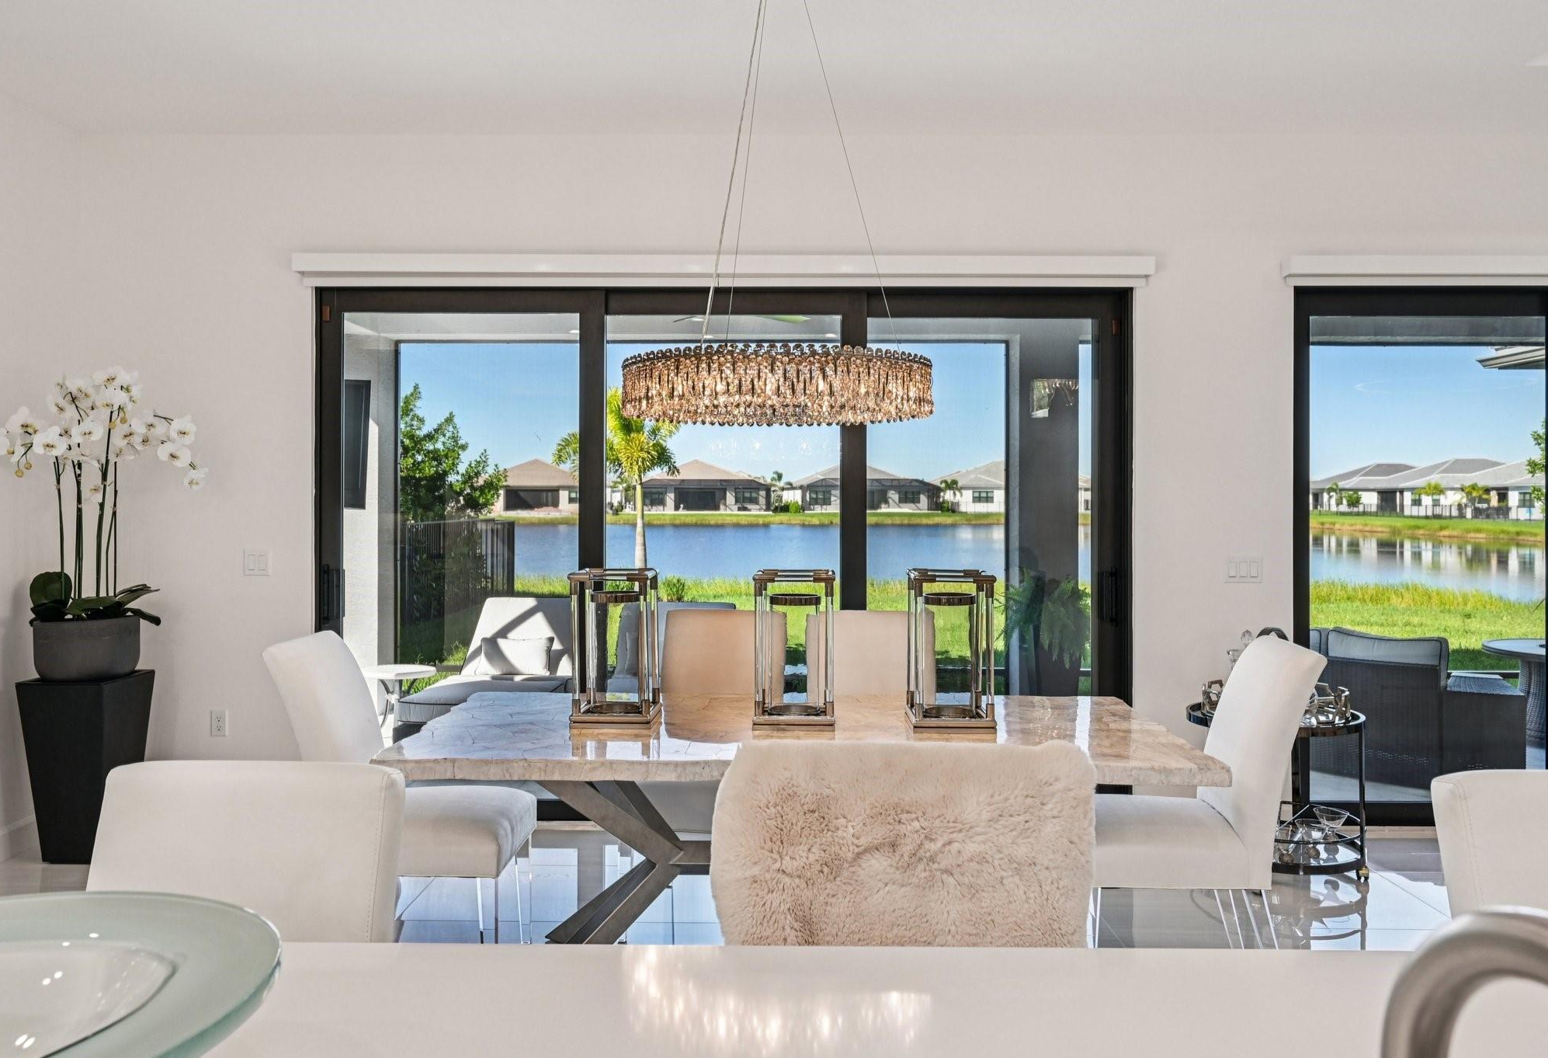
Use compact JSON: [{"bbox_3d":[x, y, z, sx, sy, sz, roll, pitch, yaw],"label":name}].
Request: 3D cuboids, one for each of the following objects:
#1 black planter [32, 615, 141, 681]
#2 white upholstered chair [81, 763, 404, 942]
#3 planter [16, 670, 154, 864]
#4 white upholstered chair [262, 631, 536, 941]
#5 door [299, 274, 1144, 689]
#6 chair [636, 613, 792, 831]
[{"bbox_3d":[-2.828,0.481,4.360,0.370,0.235,0.370,0,1,0],"label":"black planter"},{"bbox_3d":[-0.880,0.910,1.586,0.480,1.010,0.620,0,1,0],"label":"white upholstered chair"},{"bbox_3d":[-2.845,0.982,4.403,0.340,0.740,0.340,0,1,0],"label":"planter"},{"bbox_3d":[-1.191,0.866,3.450,0.710,1.010,0.490,0,1,0],"label":"white upholstered chair"},{"bbox_3d":[-0.220,0.122,4.720,3.630,2.380,0.130,0,1,0],"label":"door"},{"bbox_3d":[-0.205,0.856,3.990,0.525,1.010,0.700,0,1,0],"label":"chair"}]

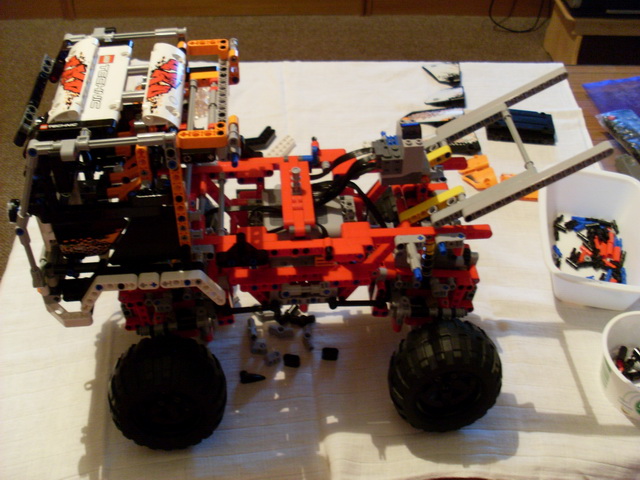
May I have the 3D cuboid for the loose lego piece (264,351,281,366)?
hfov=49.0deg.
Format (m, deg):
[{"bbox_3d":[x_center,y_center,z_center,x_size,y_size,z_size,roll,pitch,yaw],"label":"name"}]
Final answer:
[{"bbox_3d":[-0.044,0.113,0.664,0.016,0.008,0.009,-23,47,-25],"label":"loose lego piece"}]

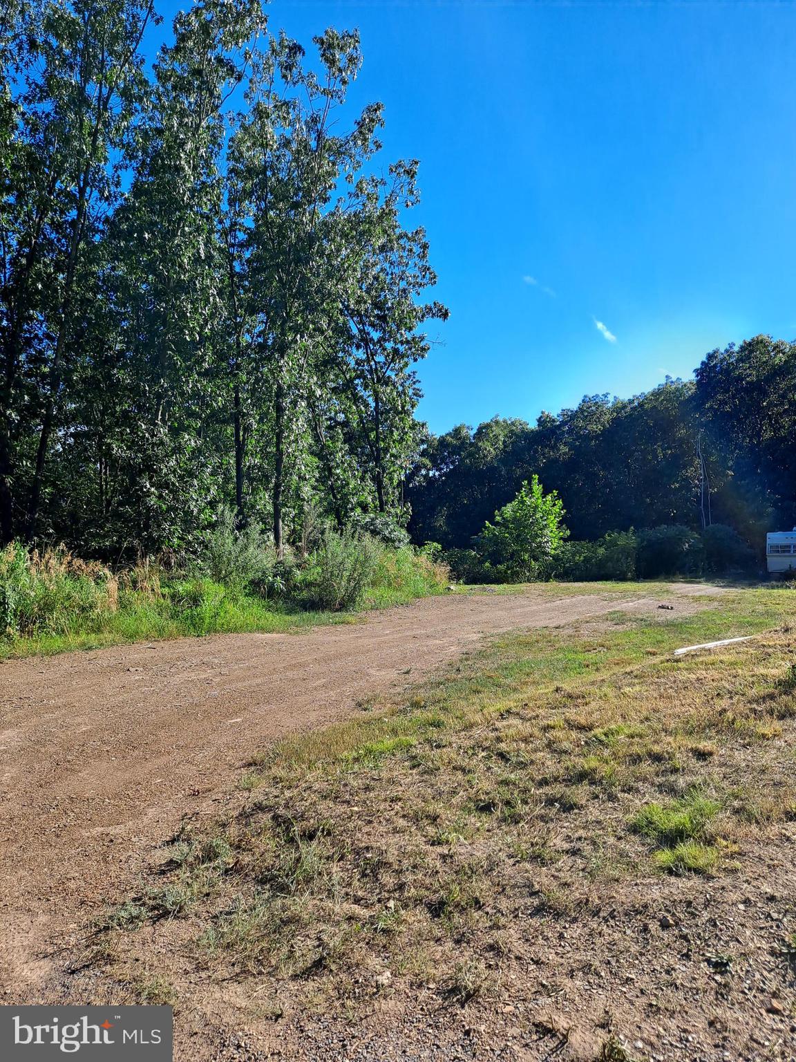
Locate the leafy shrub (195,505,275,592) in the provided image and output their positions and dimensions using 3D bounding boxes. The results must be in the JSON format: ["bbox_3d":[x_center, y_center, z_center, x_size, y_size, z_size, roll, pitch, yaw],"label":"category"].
[{"bbox_3d":[-4.039,0.483,19.000,2.000,2.150,1.900,0,-1,0],"label":"leafy shrub"}]

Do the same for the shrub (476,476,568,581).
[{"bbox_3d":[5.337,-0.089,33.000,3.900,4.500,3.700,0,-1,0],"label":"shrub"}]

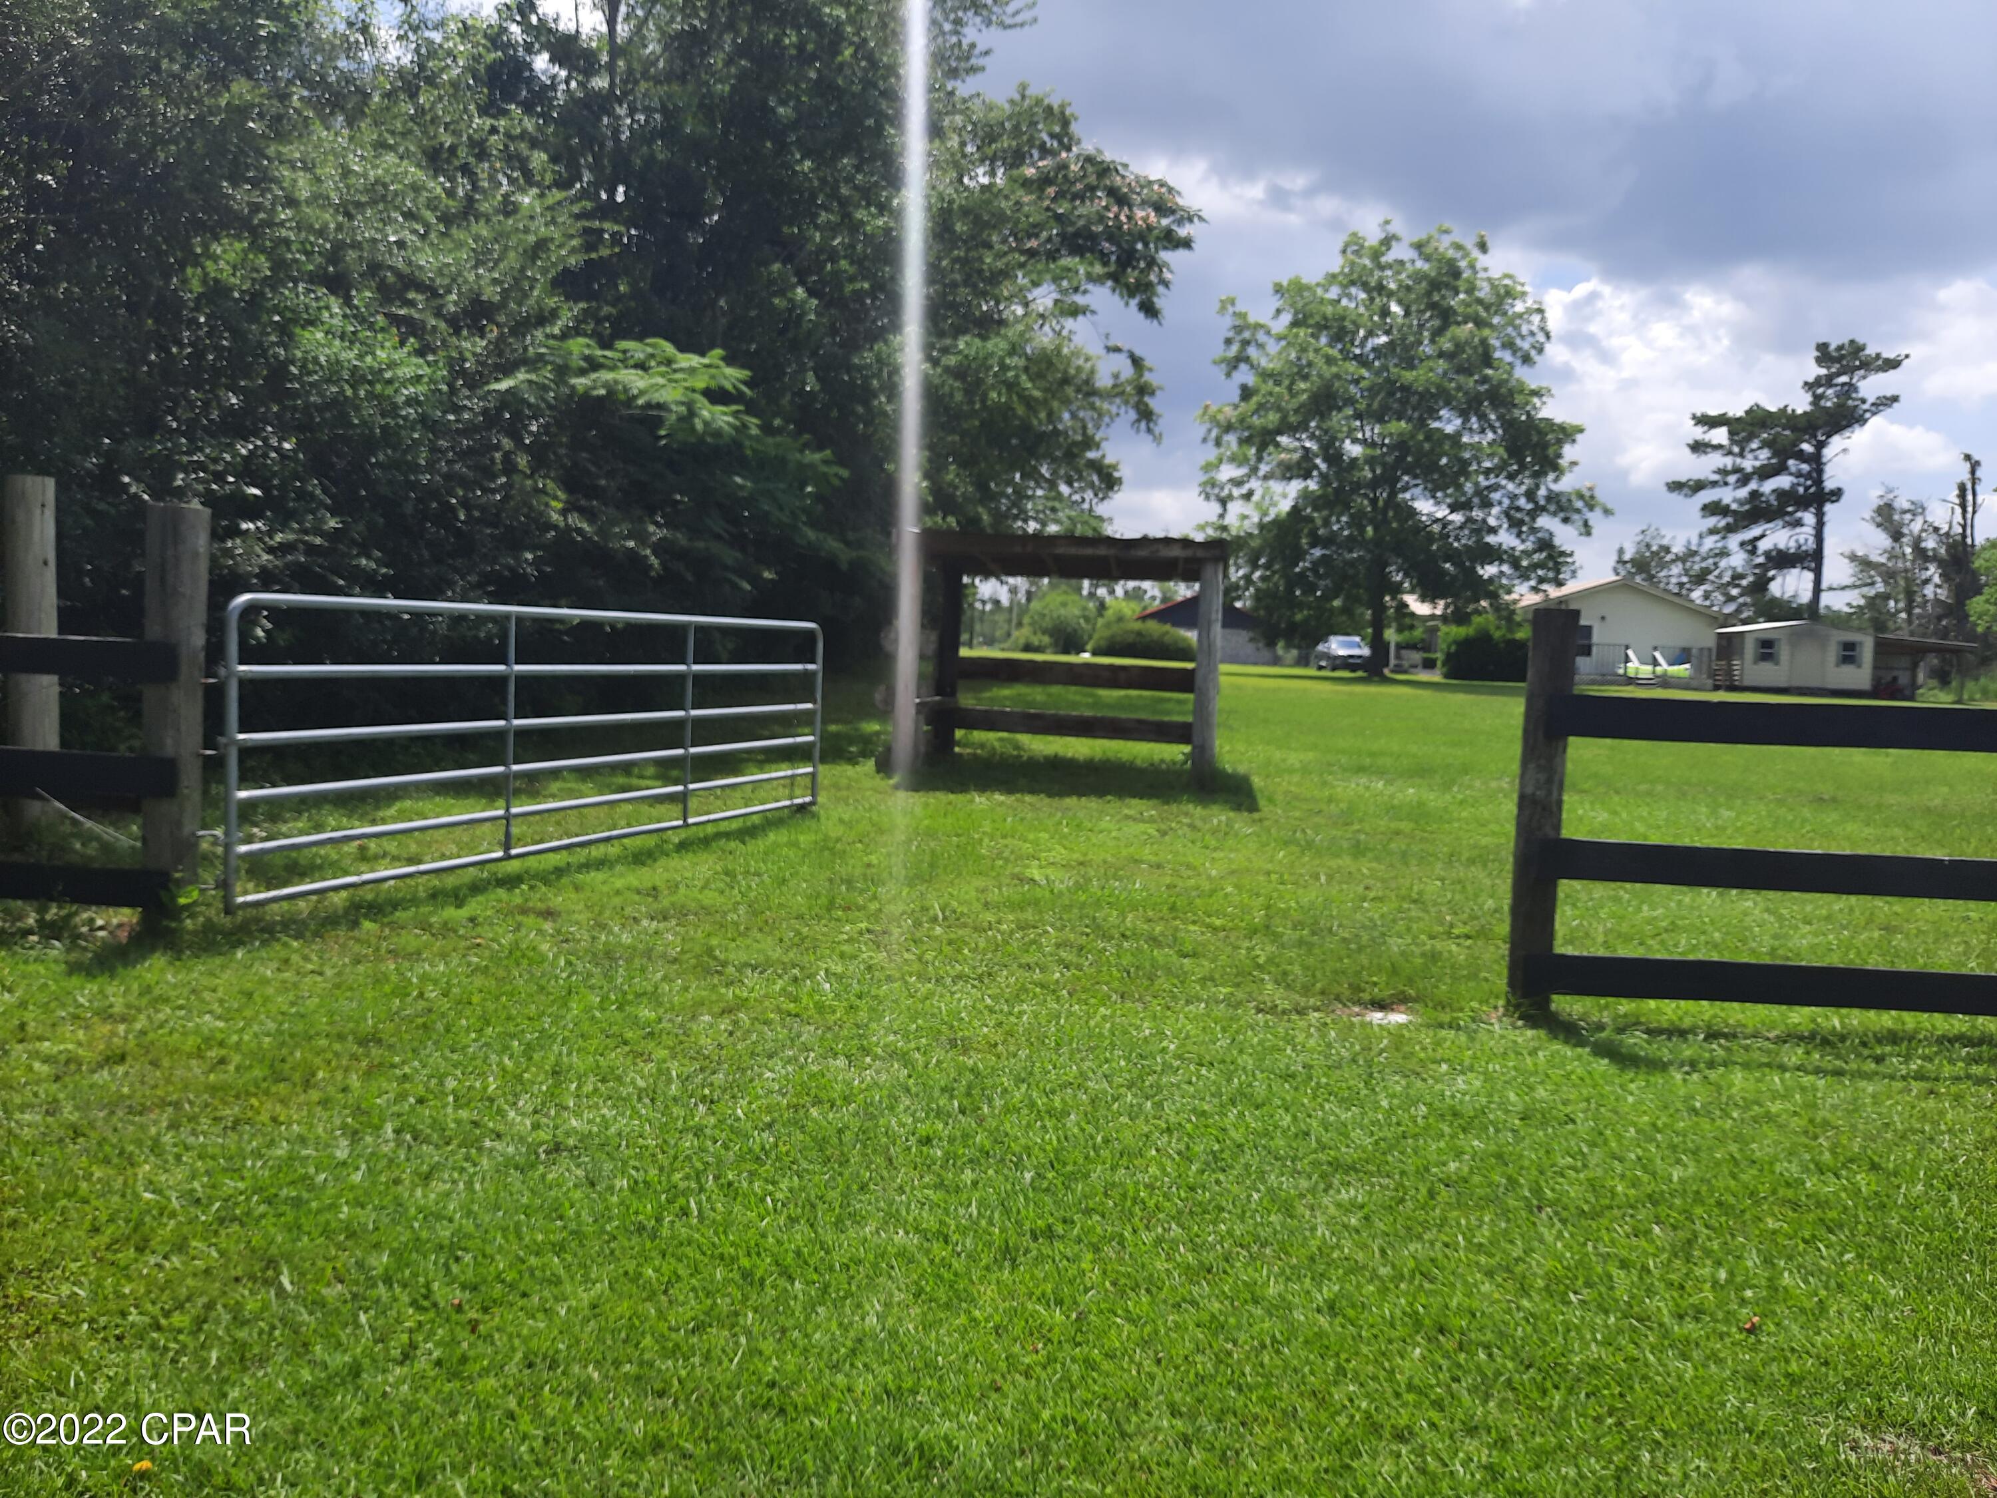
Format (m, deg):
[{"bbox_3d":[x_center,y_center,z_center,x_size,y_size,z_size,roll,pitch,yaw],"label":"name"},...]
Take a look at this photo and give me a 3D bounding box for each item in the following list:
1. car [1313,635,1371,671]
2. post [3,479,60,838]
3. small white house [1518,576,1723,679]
[{"bbox_3d":[15.779,-4.370,66.000,1.870,1.600,4.600,3,5,2],"label":"car"},{"bbox_3d":[-4.926,-0.465,7.350,0.220,1.850,0.220,2,5,-6],"label":"post"},{"bbox_3d":[26.837,-5.342,64.890,8.100,4.400,10.000,4,5,11],"label":"small white house"}]

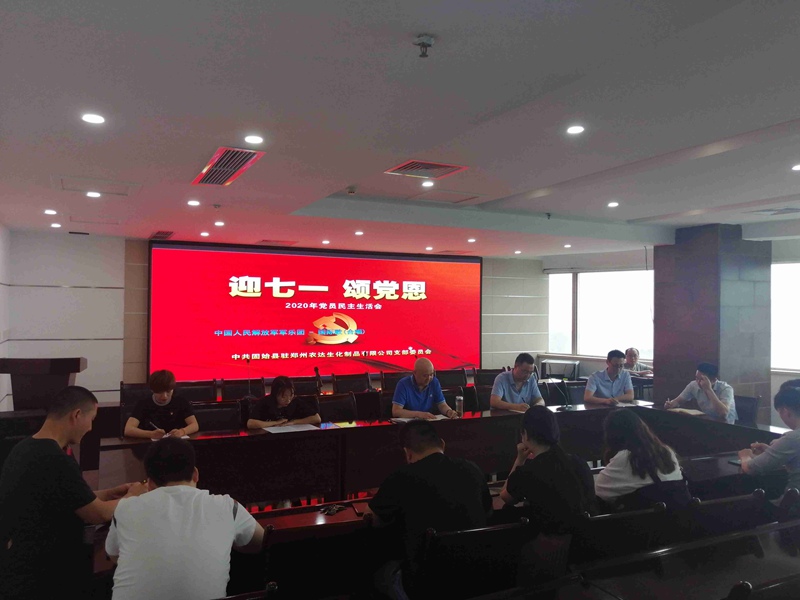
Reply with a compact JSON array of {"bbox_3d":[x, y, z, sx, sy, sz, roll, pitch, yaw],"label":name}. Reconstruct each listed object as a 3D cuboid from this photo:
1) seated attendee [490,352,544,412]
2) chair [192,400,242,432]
[{"bbox_3d":[1.086,1.151,5.946,0.560,1.260,0.680,1,-1,-25],"label":"seated attendee"},{"bbox_3d":[-1.413,1.281,4.864,0.480,0.930,0.560,1,-1,-25],"label":"chair"}]

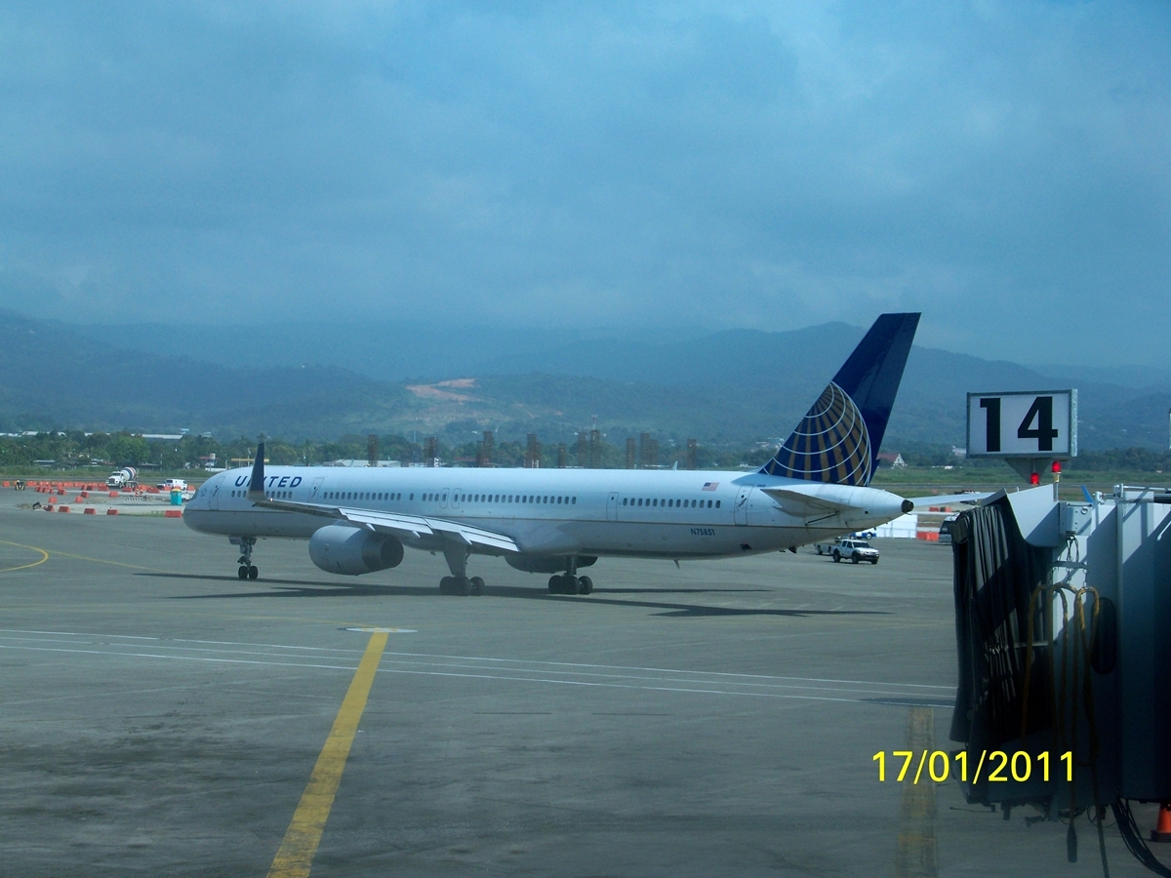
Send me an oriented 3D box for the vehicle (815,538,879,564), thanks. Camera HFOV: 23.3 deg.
[{"bbox_3d":[19.422,8.157,205.000,1.820,1.770,5.050,1,-1,-21],"label":"vehicle"}]

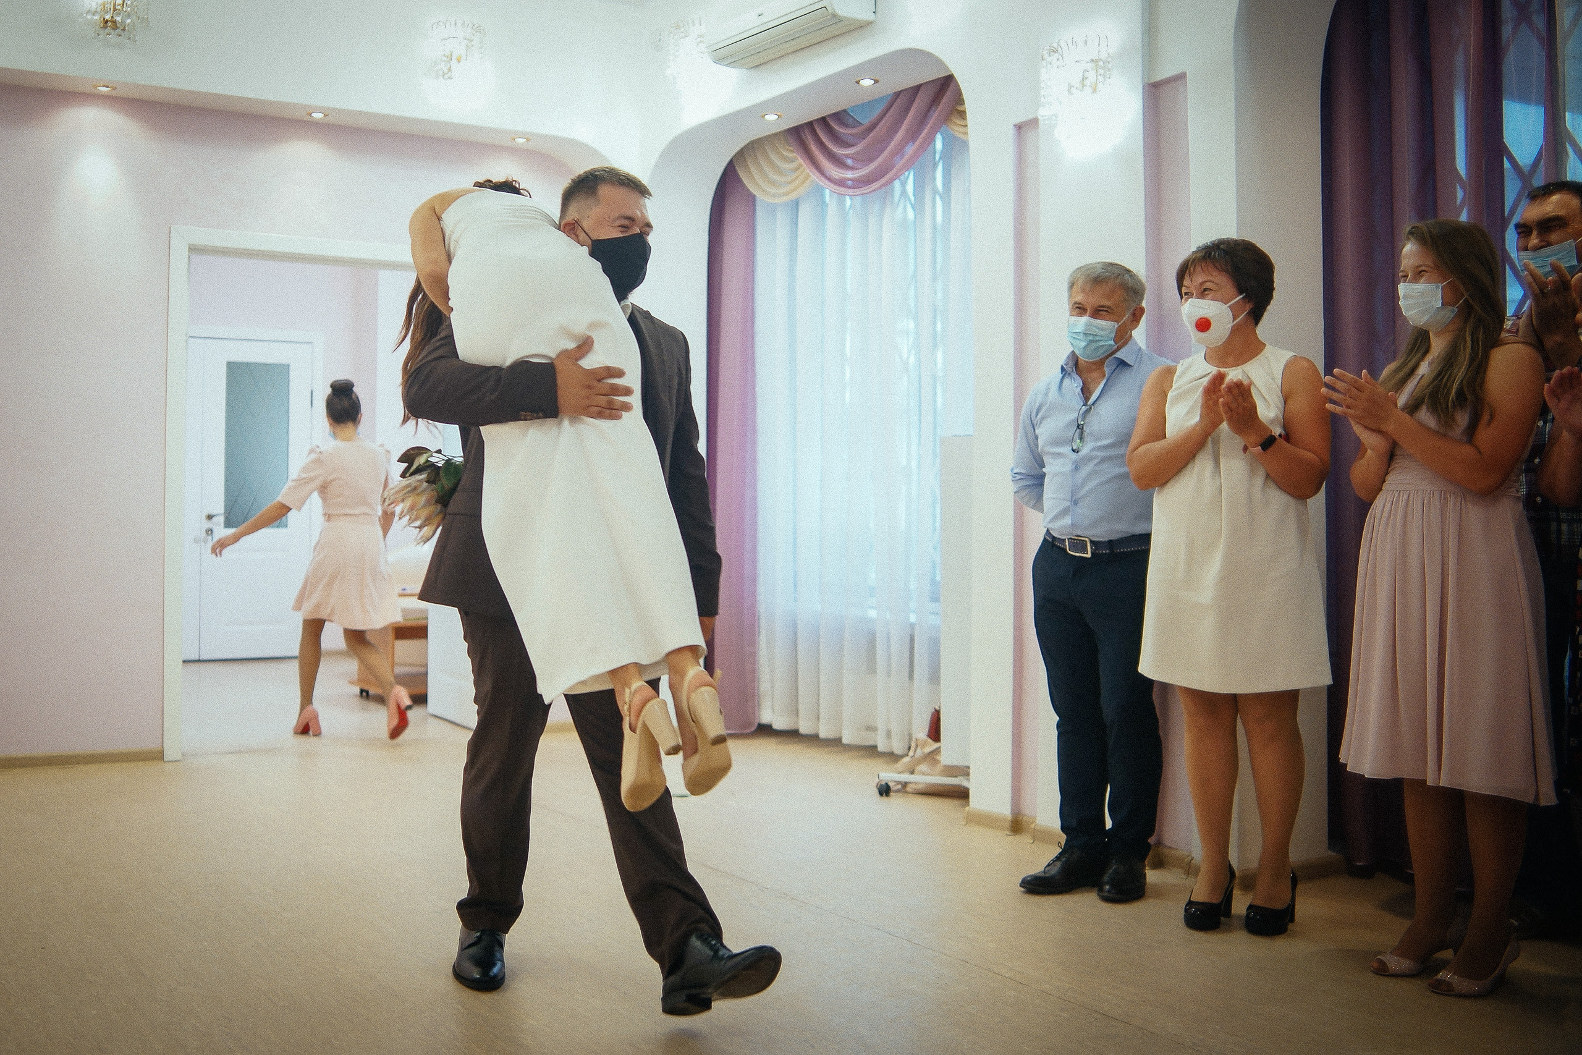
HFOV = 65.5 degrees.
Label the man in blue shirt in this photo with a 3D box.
[{"bbox_3d":[0.847,0.133,3.420,0.500,1.750,0.380,0,0,37],"label":"man in blue shirt"}]

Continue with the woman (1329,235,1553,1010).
[{"bbox_3d":[1.454,0.152,2.770,0.470,1.710,0.450,0,0,-34],"label":"woman"}]

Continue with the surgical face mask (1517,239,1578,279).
[{"bbox_3d":[1.849,-0.652,3.000,0.085,0.105,0.140,-14,7,-31],"label":"surgical face mask"}]

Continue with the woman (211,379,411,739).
[{"bbox_3d":[-2.336,0.146,6.000,0.920,1.720,0.550,0,0,-19],"label":"woman"}]

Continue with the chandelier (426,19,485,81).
[{"bbox_3d":[-1.489,-2.118,5.460,0.245,0.225,0.170,0,0,-21],"label":"chandelier"}]

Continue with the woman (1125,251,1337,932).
[{"bbox_3d":[1.107,0.135,3.110,0.500,1.745,0.420,0,0,31],"label":"woman"}]

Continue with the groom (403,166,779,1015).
[{"bbox_3d":[-0.434,0.102,2.640,0.660,1.790,0.780,0,0,-32],"label":"groom"}]

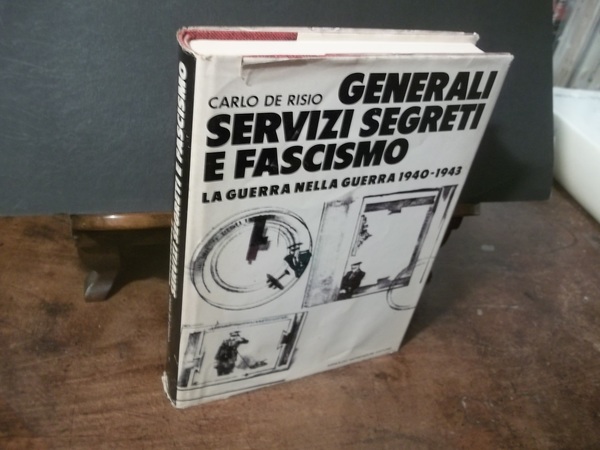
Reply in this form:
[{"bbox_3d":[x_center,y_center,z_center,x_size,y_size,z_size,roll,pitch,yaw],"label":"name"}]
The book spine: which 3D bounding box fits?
[{"bbox_3d":[-0.059,0.016,0.284,0.013,0.220,0.027,-8,40,-25],"label":"book spine"}]

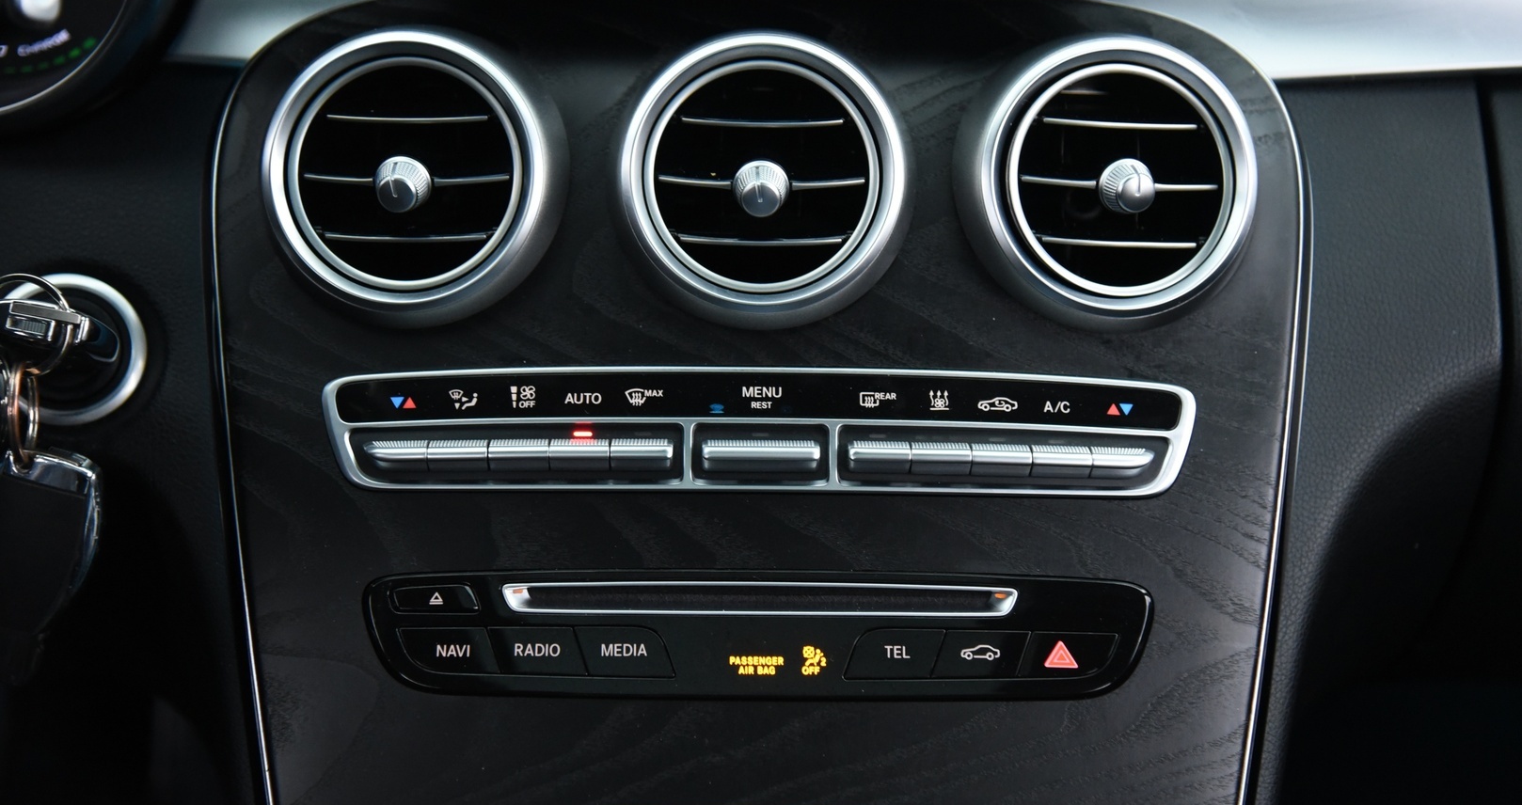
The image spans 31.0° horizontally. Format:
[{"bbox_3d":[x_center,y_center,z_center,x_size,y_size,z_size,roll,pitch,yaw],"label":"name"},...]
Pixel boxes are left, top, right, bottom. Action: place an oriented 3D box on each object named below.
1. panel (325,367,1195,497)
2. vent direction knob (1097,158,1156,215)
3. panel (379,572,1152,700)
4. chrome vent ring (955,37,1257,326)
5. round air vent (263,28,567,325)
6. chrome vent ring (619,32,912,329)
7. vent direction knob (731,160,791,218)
[{"bbox_3d":[0.000,0.008,0.742,0.231,0.032,0.020,1,-10,0],"label":"panel"},{"bbox_3d":[0.100,-0.058,0.747,0.015,0.015,0.015,1,15,-6],"label":"vent direction knob"},{"bbox_3d":[-0.001,0.062,0.732,0.207,0.031,0.018,1,-16,0],"label":"panel"},{"bbox_3d":[0.094,-0.061,0.748,0.079,0.079,0.028,1,-3,-5],"label":"chrome vent ring"},{"bbox_3d":[-0.095,-0.062,0.748,0.081,0.081,0.028,1,-3,4],"label":"round air vent"},{"bbox_3d":[0.001,-0.061,0.748,0.081,0.081,0.028,1,-3,0],"label":"chrome vent ring"},{"bbox_3d":[0.000,-0.057,0.747,0.016,0.016,0.015,1,15,0],"label":"vent direction knob"}]

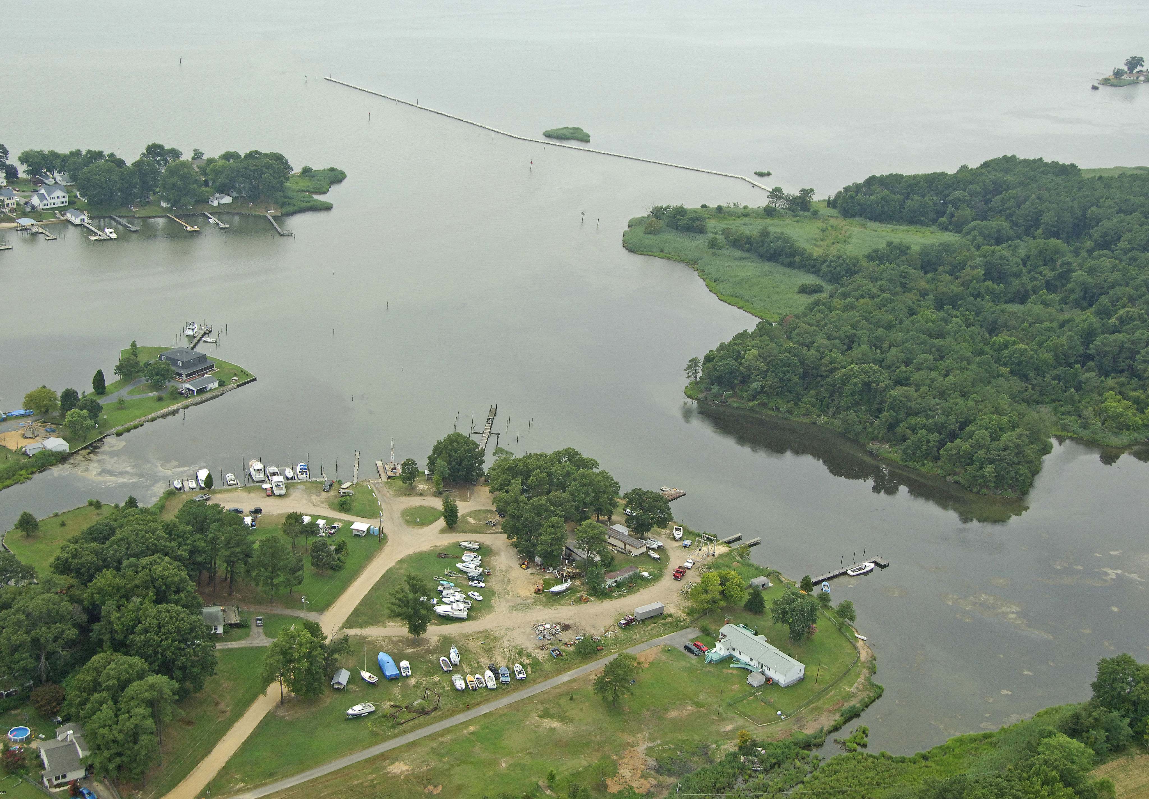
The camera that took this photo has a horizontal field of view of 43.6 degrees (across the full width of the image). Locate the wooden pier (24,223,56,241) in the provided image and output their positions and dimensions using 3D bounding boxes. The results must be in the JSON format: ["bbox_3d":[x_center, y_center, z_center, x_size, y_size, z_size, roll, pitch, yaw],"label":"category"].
[{"bbox_3d":[-277.050,-87.870,743.000,5.900,1.800,34.300,-13,28,-38],"label":"wooden pier"}]

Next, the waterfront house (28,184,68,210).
[{"bbox_3d":[-286.660,-111.000,784.360,15.000,9.500,13.300,-13,28,-38],"label":"waterfront house"}]

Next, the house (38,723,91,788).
[{"bbox_3d":[-120.340,83.250,338.580,11.500,6.200,16.400,-10,26,-32],"label":"house"}]

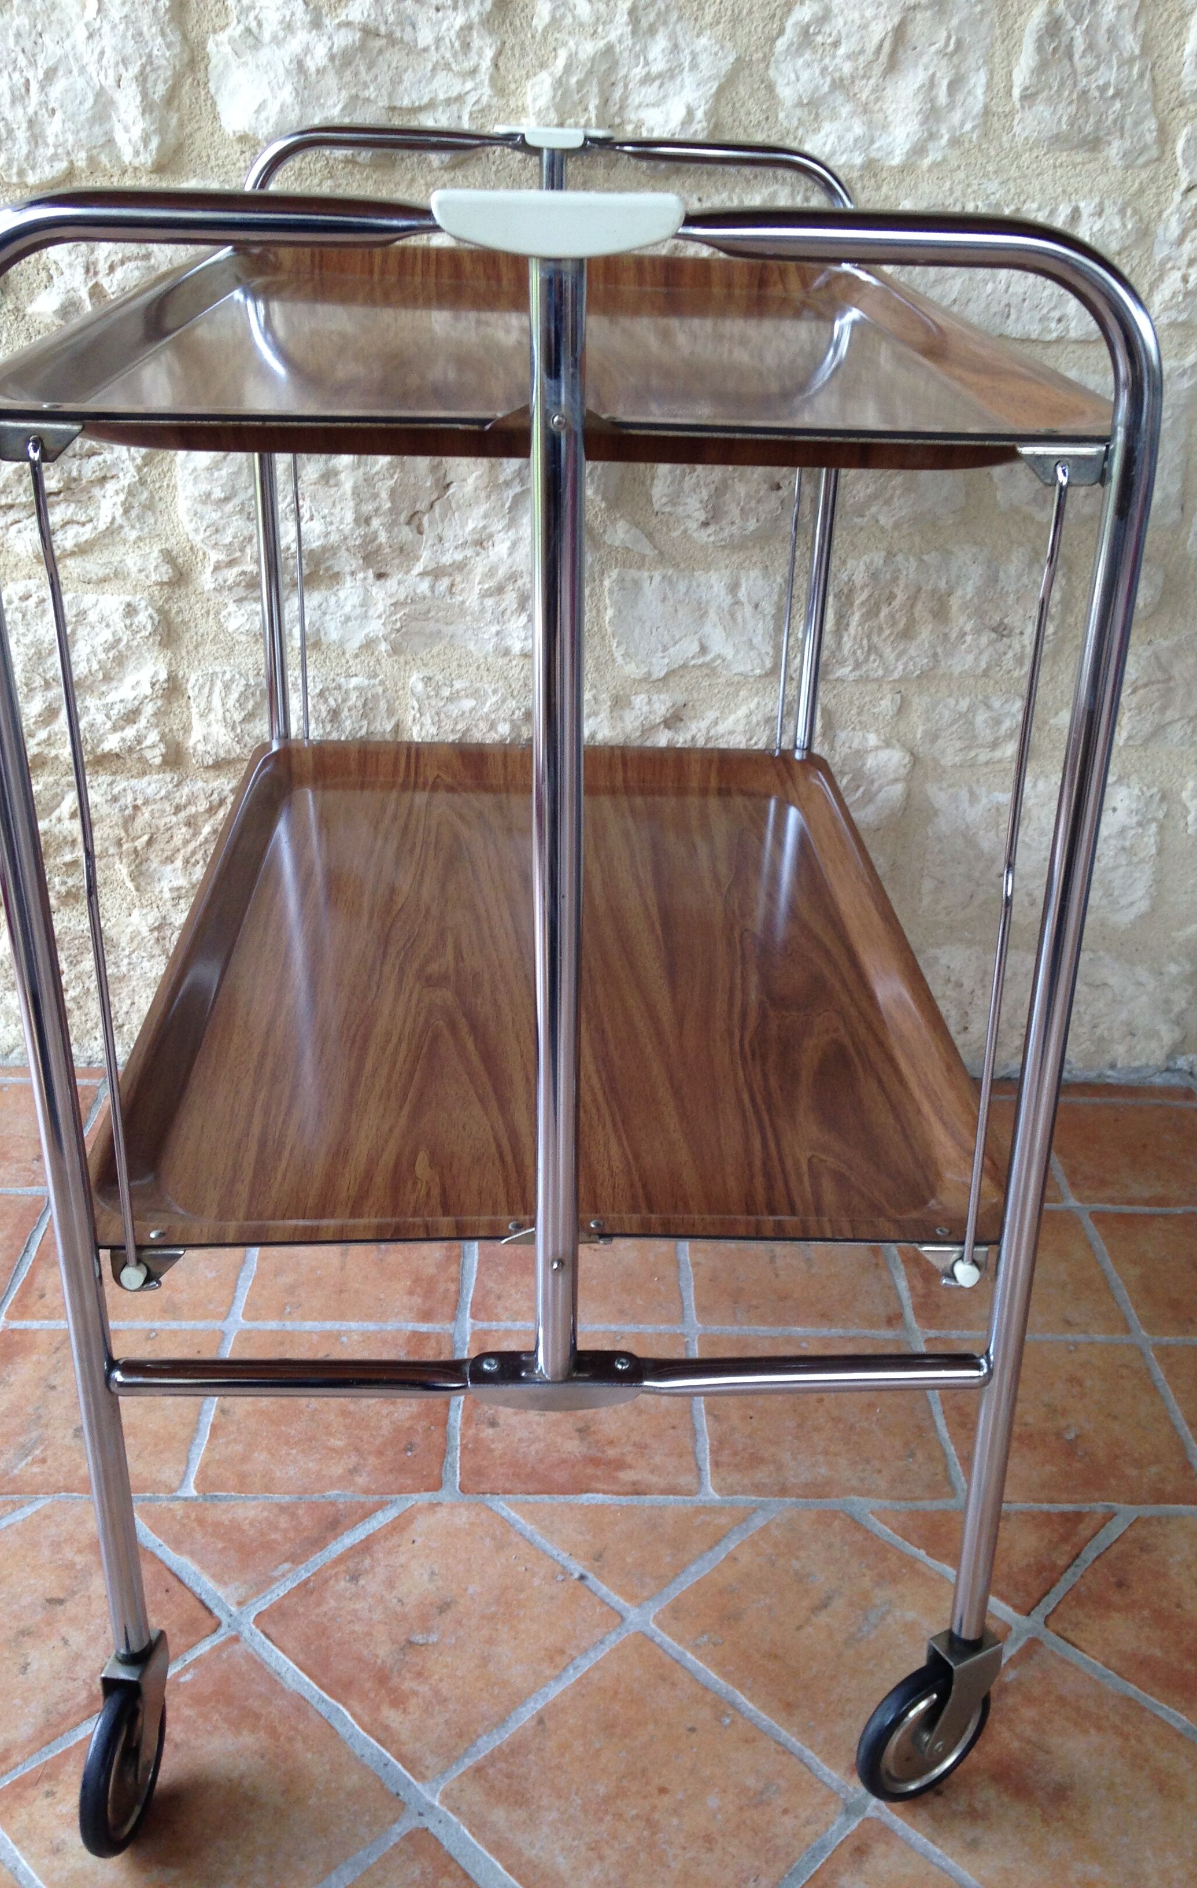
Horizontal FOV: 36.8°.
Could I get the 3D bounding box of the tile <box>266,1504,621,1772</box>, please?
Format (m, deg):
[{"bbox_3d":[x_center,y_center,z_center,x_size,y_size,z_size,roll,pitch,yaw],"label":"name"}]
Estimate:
[{"bbox_3d":[-0.090,0.383,1.008,0.150,0.010,0.150,24,34,38],"label":"tile"}]

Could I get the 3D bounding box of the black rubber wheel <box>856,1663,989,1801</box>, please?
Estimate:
[{"bbox_3d":[0.165,0.396,0.906,0.084,0.084,0.016,-14,30,-29],"label":"black rubber wheel"}]

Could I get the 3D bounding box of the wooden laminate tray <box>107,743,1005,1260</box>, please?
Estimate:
[{"bbox_3d":[-0.030,-0.002,1.084,0.422,0.030,0.648,0,26,-2],"label":"wooden laminate tray"}]

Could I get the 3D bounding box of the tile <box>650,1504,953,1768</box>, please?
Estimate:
[{"bbox_3d":[0.136,0.389,1.028,0.150,0.010,0.150,-22,34,-40],"label":"tile"}]

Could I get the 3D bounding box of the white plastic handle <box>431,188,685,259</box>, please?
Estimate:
[{"bbox_3d":[-0.014,-0.243,0.604,0.086,0.024,0.028,0,26,-2],"label":"white plastic handle"}]

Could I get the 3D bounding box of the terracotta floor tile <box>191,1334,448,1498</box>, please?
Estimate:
[{"bbox_3d":[-0.170,0.303,1.163,0.150,0.010,0.150,1,27,-2],"label":"terracotta floor tile"}]

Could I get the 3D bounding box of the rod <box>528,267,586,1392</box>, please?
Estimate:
[{"bbox_3d":[-0.015,-0.018,0.696,0.018,0.473,0.018,0,27,-2],"label":"rod"}]

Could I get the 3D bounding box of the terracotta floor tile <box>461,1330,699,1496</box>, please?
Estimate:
[{"bbox_3d":[-0.013,0.305,1.167,0.150,0.010,0.150,1,27,-2],"label":"terracotta floor tile"}]

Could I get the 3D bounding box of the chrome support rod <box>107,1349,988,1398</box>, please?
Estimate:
[{"bbox_3d":[-0.020,0.187,0.784,0.380,0.019,0.019,0,26,-2],"label":"chrome support rod"}]

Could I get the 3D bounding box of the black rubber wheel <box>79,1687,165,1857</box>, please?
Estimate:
[{"bbox_3d":[-0.229,0.396,0.870,0.017,0.083,0.083,5,27,6],"label":"black rubber wheel"}]

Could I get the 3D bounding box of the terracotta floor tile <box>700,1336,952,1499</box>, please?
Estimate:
[{"bbox_3d":[0.143,0.308,1.170,0.150,0.010,0.150,1,27,-2],"label":"terracotta floor tile"}]

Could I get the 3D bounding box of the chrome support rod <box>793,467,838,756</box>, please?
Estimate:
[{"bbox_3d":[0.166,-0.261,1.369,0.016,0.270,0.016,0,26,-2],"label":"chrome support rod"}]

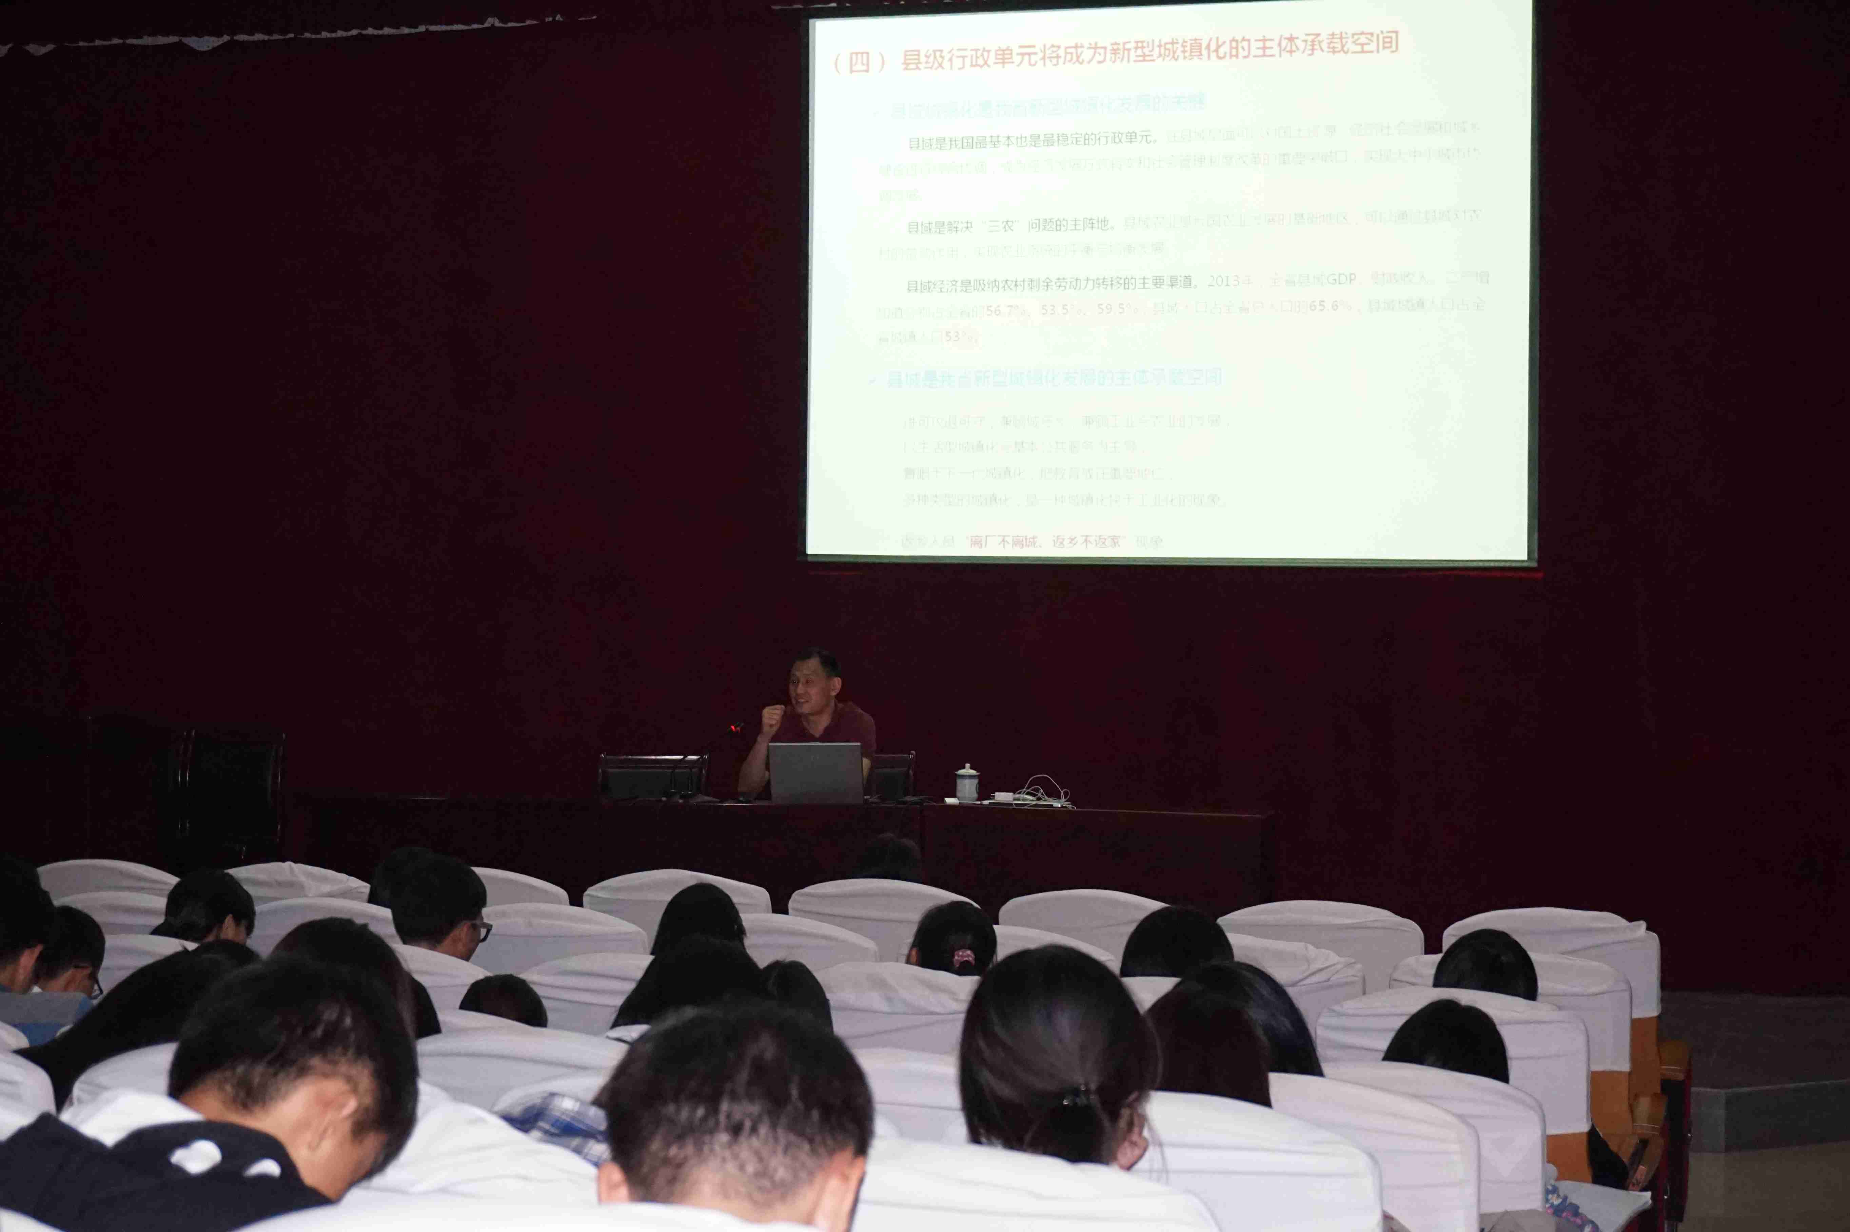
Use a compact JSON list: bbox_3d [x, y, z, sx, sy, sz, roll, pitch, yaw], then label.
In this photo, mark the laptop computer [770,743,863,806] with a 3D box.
[{"bbox_3d":[-0.346,0.558,11.199,0.345,0.225,0.310,0,1,14],"label":"laptop computer"}]

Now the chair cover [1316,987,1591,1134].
[{"bbox_3d":[1.116,0.936,6.600,0.550,0.285,0.170,0,1,17],"label":"chair cover"}]

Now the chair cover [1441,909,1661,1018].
[{"bbox_3d":[1.616,0.898,8.100,0.545,0.270,0.170,0,1,17],"label":"chair cover"}]

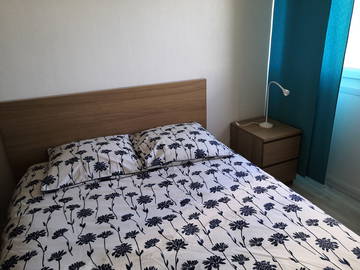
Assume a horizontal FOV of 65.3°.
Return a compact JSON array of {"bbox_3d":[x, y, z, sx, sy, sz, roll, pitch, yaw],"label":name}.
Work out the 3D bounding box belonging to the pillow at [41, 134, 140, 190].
[{"bbox_3d":[-0.604,0.151,1.936,0.610,0.140,0.460,-11,33,-21],"label":"pillow"}]

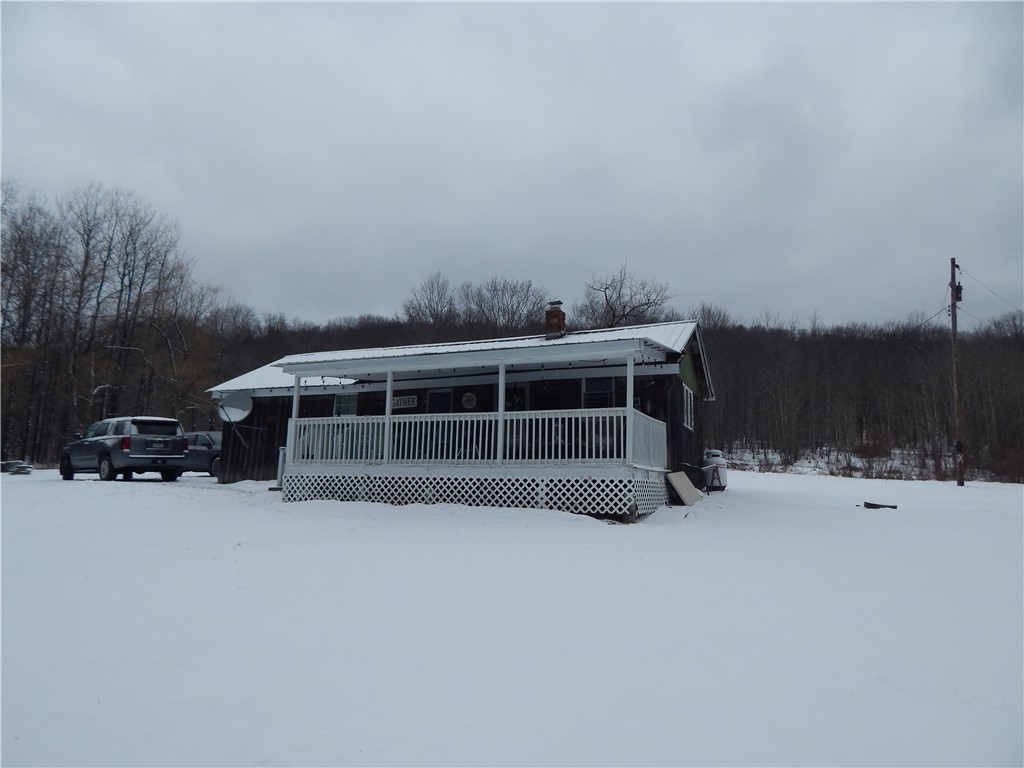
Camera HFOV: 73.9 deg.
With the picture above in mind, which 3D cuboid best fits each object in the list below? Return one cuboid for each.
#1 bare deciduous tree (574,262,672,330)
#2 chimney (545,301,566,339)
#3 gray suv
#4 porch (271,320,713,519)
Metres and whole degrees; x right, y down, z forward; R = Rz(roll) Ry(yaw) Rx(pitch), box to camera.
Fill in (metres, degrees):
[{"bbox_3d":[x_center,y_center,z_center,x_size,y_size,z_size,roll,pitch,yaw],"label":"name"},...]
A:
[{"bbox_3d":[6.220,-1.089,37.146,6.200,11.300,6.000,-3,-9,23],"label":"bare deciduous tree"},{"bbox_3d":[1.245,-1.765,19.185,0.454,1.143,0.416,-3,-9,23],"label":"chimney"},{"bbox_3d":[-12.480,2.111,21.611,5.180,1.890,2.050,-6,-11,37],"label":"gray suv"},{"bbox_3d":[-0.928,1.028,15.450,8.458,3.497,3.544,-3,-9,23],"label":"porch"}]

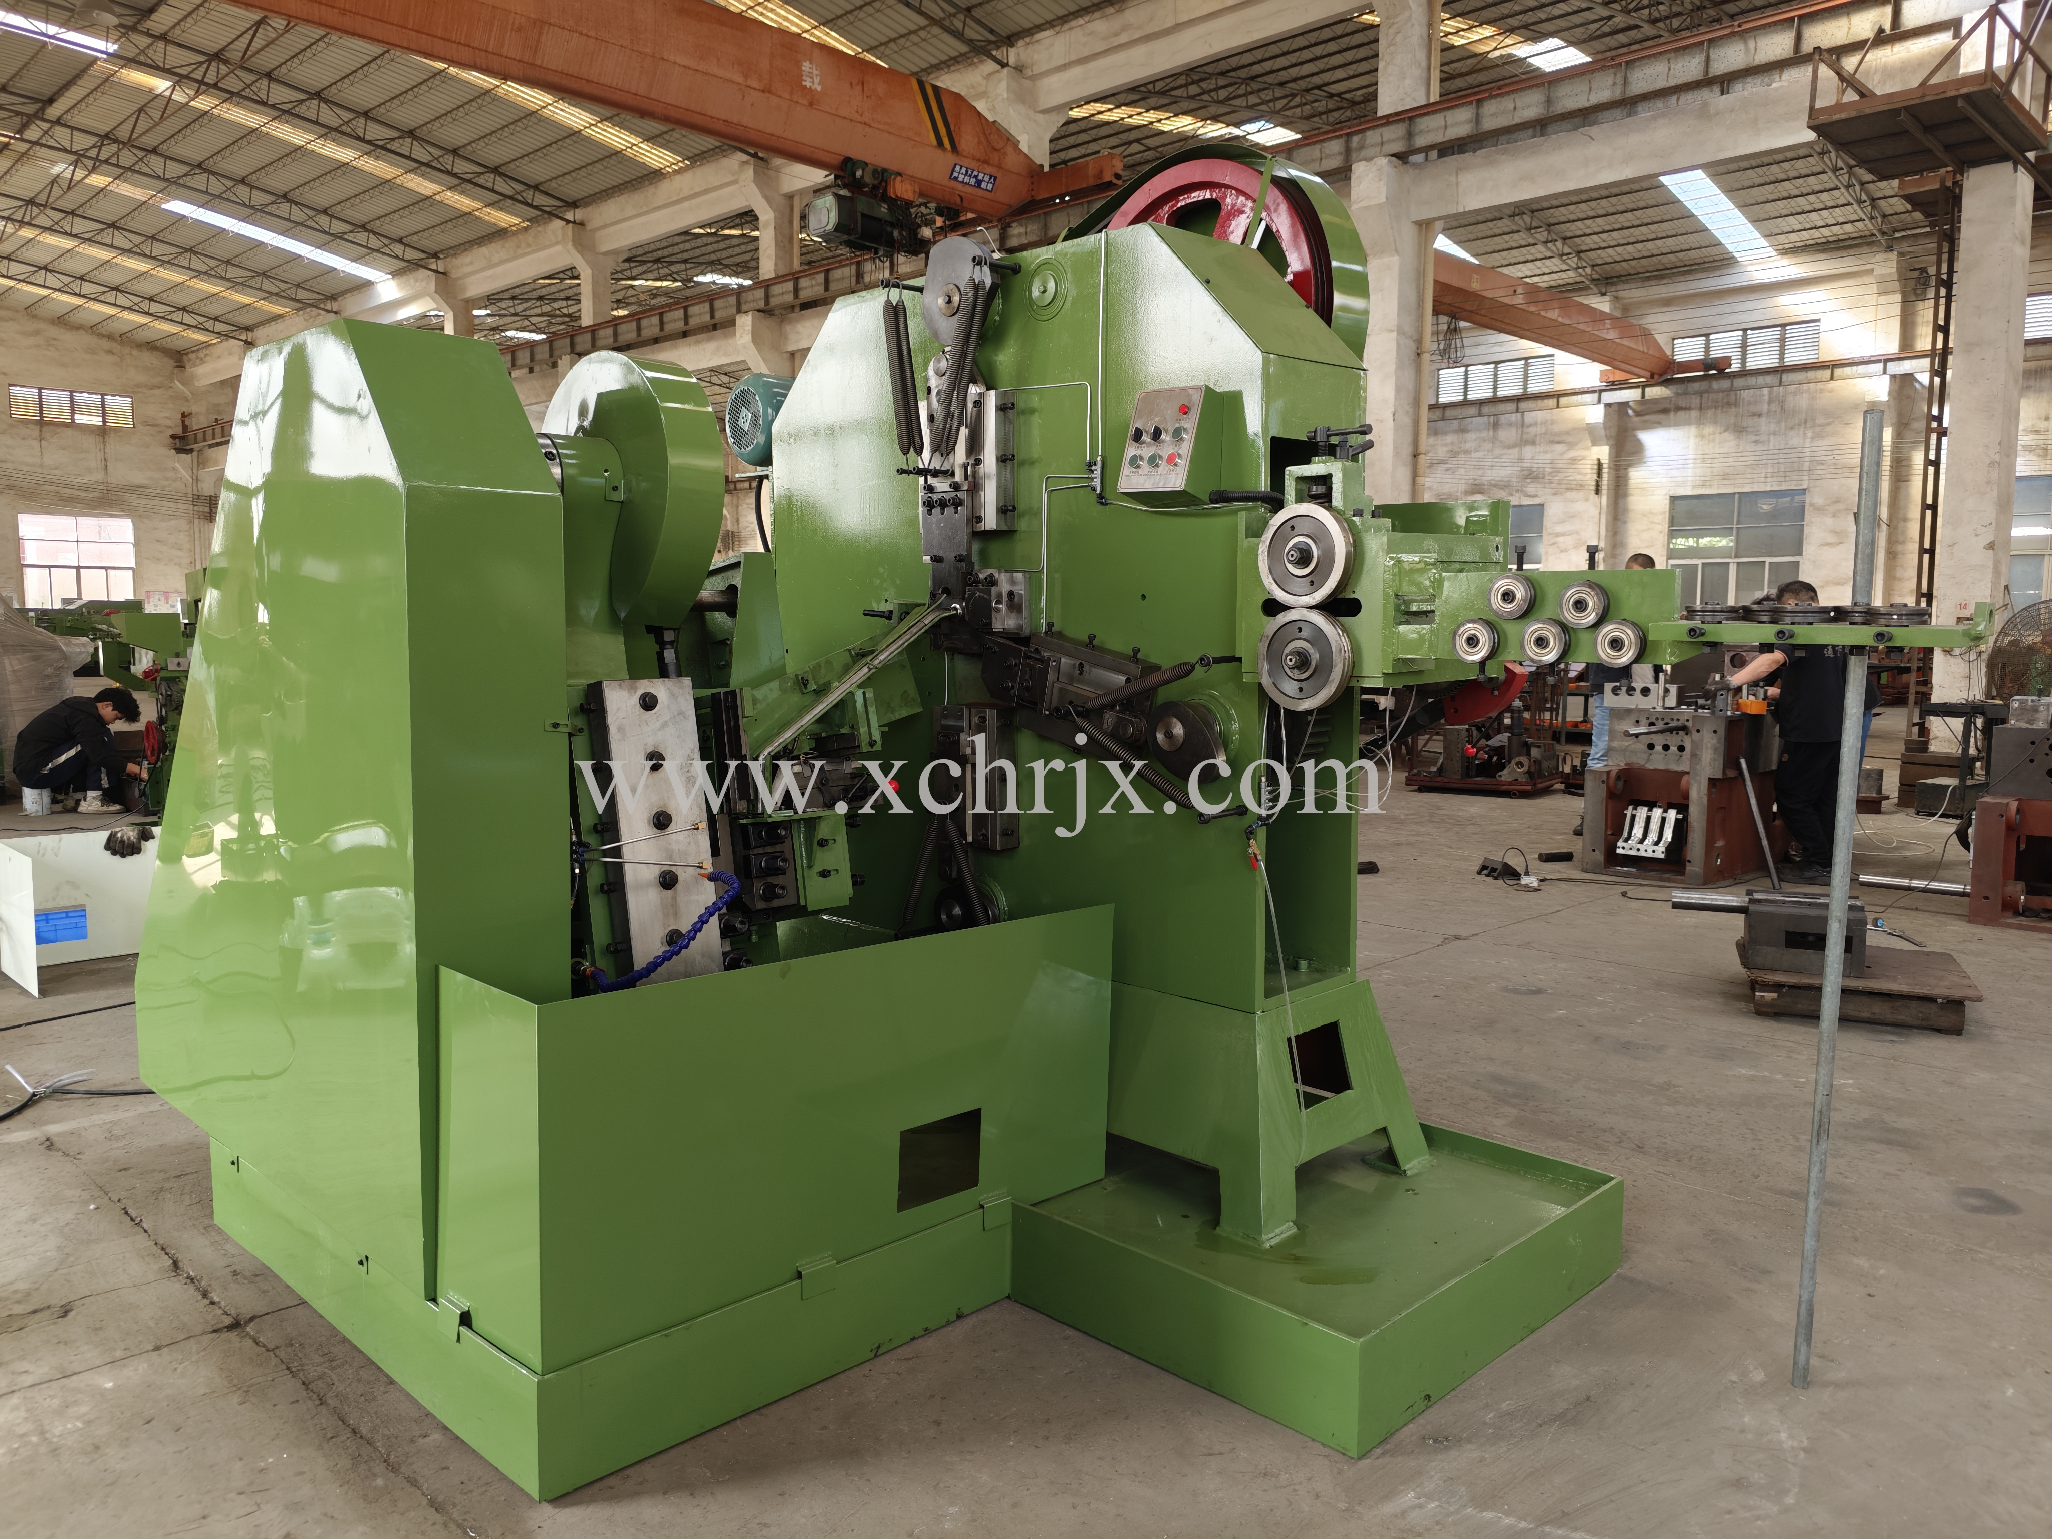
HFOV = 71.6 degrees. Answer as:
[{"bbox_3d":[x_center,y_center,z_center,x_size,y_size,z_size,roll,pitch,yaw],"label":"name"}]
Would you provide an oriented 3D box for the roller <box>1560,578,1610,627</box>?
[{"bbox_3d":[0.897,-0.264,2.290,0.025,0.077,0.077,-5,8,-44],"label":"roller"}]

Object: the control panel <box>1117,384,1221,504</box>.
[{"bbox_3d":[0.254,-0.559,2.482,0.150,0.205,0.110,5,7,44],"label":"control panel"}]

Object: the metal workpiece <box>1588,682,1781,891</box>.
[{"bbox_3d":[3.667,0.045,7.916,0.780,1.050,0.730,-5,8,-42],"label":"metal workpiece"}]

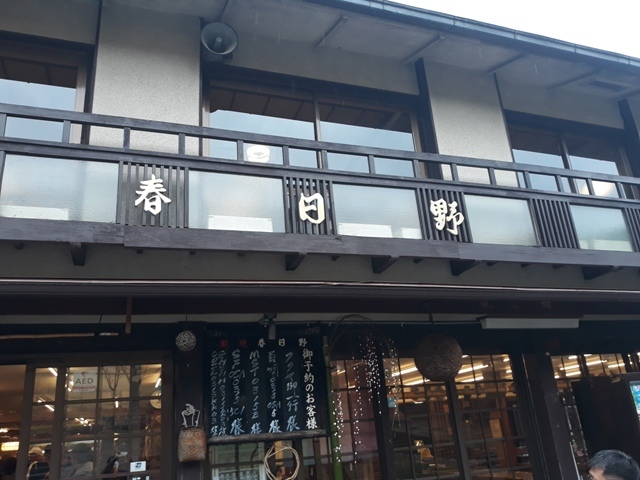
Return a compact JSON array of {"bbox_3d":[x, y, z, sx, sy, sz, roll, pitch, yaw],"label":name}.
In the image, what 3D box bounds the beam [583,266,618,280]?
[{"bbox_3d":[3.302,0.336,5.879,0.087,0.170,0.420,3,-21,-20],"label":"beam"}]

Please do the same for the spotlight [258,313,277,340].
[{"bbox_3d":[-0.449,0.748,4.313,0.148,0.220,0.150,3,-21,-20],"label":"spotlight"}]

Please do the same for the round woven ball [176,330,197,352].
[{"bbox_3d":[-1.069,0.811,3.998,0.165,0.165,0.165,3,-21,-20],"label":"round woven ball"}]

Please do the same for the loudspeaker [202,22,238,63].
[{"bbox_3d":[-1.050,-1.982,5.163,0.363,0.373,0.340,1,-12,-16],"label":"loudspeaker"}]

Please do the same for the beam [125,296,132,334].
[{"bbox_3d":[-1.329,0.517,3.478,0.036,0.279,0.035,3,-21,-20],"label":"beam"}]

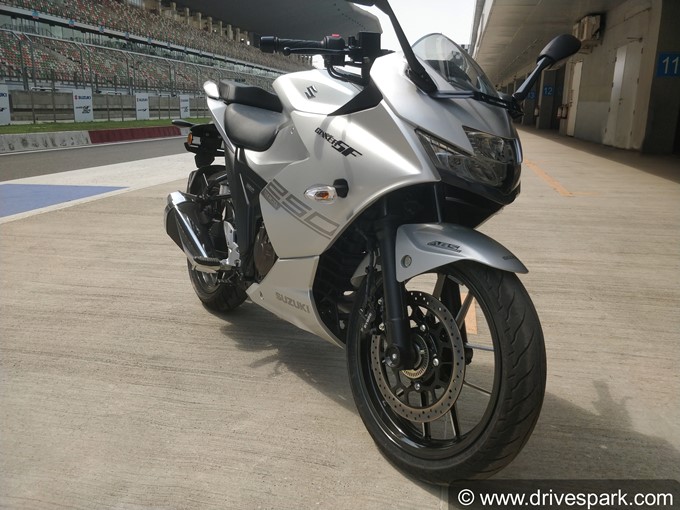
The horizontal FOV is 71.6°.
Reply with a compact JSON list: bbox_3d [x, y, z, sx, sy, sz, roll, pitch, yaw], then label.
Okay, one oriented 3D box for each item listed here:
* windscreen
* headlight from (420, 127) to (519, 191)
[{"bbox_3d":[0.258,-0.429,1.067,0.250,0.150,0.180,-2,13,-36],"label":"windscreen"},{"bbox_3d":[0.308,-0.201,1.012,0.280,0.125,0.165,-2,13,-36],"label":"headlight"}]

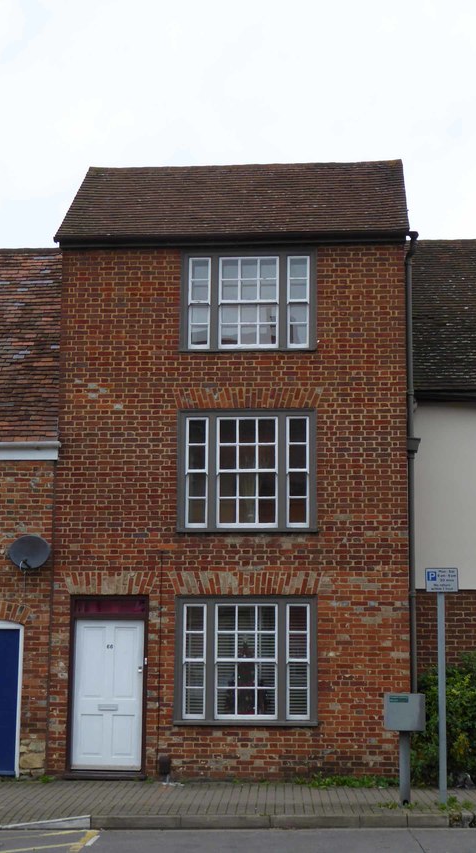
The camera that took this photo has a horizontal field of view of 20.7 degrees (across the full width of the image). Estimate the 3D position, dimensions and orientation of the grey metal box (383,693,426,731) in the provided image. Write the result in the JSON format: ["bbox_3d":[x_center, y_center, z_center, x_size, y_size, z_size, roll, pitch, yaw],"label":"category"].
[{"bbox_3d":[1.799,3.069,14.067,0.400,0.389,0.270,-2,-10,15],"label":"grey metal box"}]

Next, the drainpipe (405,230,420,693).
[{"bbox_3d":[2.281,0.927,16.807,0.160,7.190,0.200,0,-10,3],"label":"drainpipe"}]

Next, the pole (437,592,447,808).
[{"bbox_3d":[2.200,2.822,14.109,0.078,2.480,0.078,1,-10,0],"label":"pole"}]

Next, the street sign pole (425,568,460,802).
[{"bbox_3d":[2.200,2.795,14.101,0.353,2.530,0.100,1,-10,0],"label":"street sign pole"}]

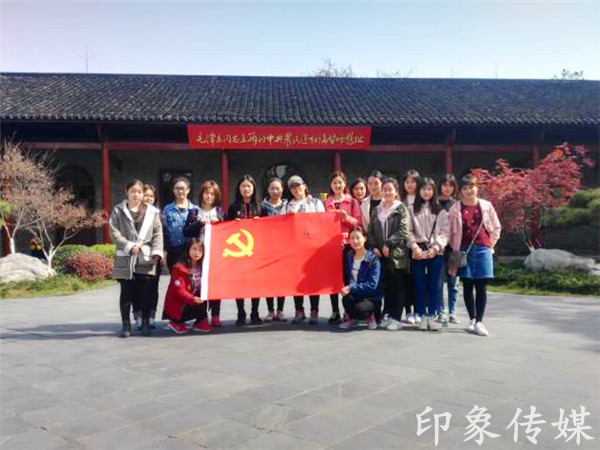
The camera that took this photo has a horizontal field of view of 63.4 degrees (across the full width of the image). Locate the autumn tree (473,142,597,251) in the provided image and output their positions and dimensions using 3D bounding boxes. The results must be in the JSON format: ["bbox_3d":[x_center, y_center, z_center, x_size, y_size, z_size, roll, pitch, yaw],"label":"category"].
[{"bbox_3d":[4.720,-0.470,10.000,2.600,2.500,2.300,0,2,0],"label":"autumn tree"}]

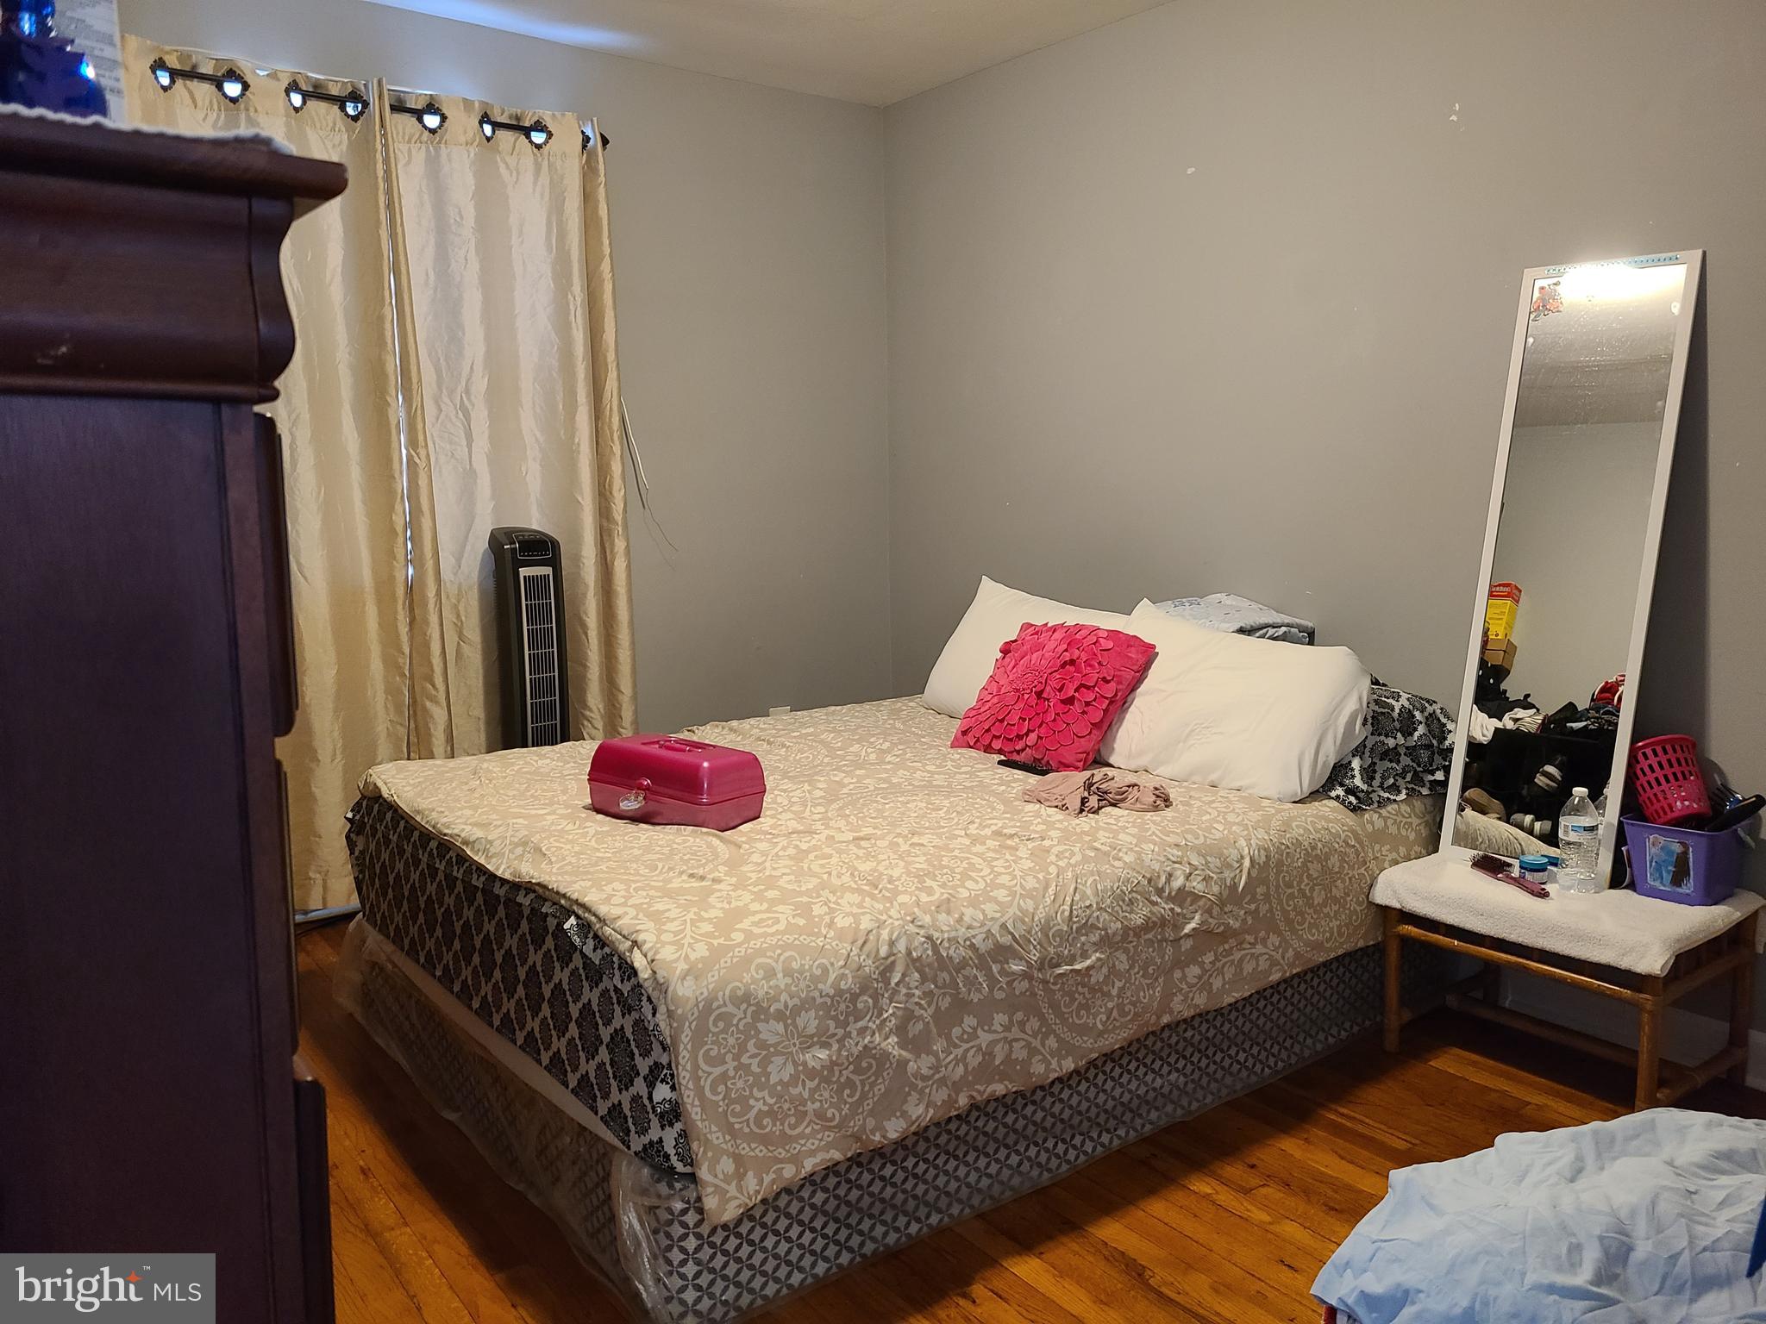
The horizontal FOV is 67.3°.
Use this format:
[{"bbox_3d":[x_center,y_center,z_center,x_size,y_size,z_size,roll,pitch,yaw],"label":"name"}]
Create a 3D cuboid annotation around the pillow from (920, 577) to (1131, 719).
[{"bbox_3d":[0.447,-0.020,3.648,0.170,0.440,0.670,37,-17,-34],"label":"pillow"}]

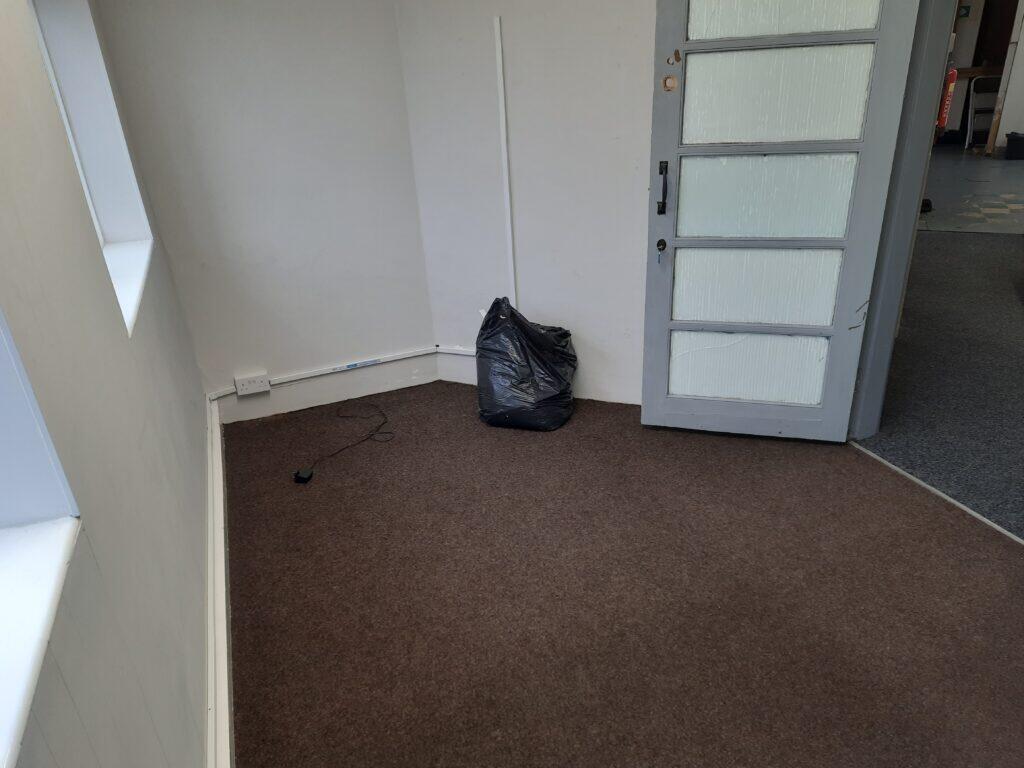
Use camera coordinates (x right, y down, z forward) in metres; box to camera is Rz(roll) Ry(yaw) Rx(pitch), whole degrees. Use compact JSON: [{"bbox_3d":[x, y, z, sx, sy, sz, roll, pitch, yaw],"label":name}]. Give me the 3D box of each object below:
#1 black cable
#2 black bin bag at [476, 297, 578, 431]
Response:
[{"bbox_3d":[-0.702,0.234,3.166,0.350,0.044,0.700,1,26,9],"label":"black cable"},{"bbox_3d":[0.062,-0.119,3.230,0.440,0.540,0.325,7,28,21],"label":"black bin bag"}]

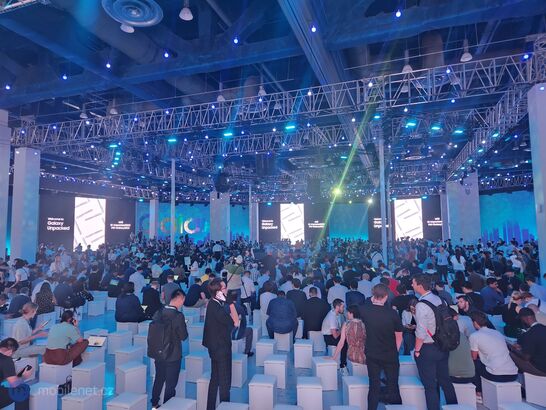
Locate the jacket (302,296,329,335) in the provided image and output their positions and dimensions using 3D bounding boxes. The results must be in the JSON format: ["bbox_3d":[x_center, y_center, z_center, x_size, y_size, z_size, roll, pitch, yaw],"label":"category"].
[{"bbox_3d":[0.943,2.358,7.779,0.580,0.720,0.360,-1,-5,3],"label":"jacket"}]

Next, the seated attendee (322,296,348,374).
[{"bbox_3d":[1.159,2.238,6.364,0.600,1.200,0.570,1,-5,-20],"label":"seated attendee"}]

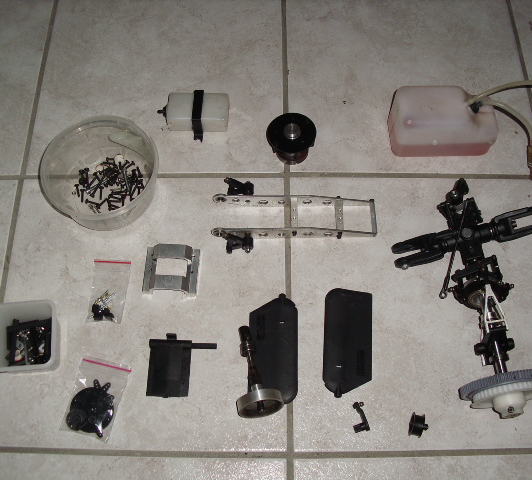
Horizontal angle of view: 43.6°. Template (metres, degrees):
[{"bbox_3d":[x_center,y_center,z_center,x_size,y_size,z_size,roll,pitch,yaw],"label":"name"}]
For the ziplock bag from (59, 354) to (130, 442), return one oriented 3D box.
[{"bbox_3d":[-0.168,0.156,0.656,0.050,0.011,0.076,13,66,5],"label":"ziplock bag"}]

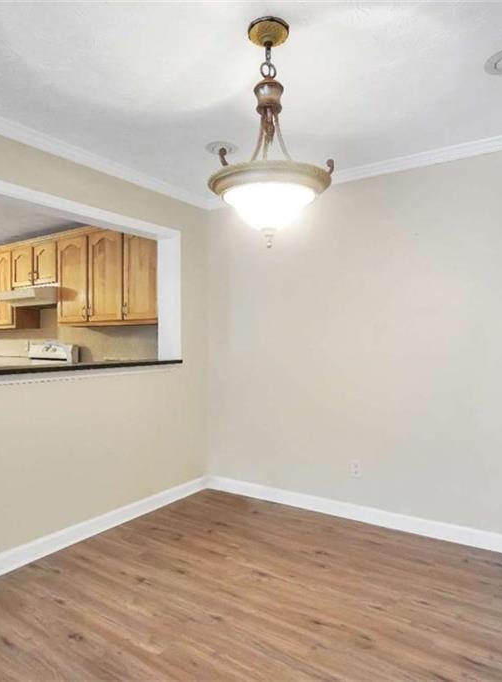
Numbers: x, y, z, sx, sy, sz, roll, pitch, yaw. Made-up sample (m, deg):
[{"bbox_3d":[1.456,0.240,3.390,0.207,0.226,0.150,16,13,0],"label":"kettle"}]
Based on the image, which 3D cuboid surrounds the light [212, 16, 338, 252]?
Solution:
[{"bbox_3d":[0.071,-0.768,1.630,0.470,0.825,0.470,0,0,0],"label":"light"}]

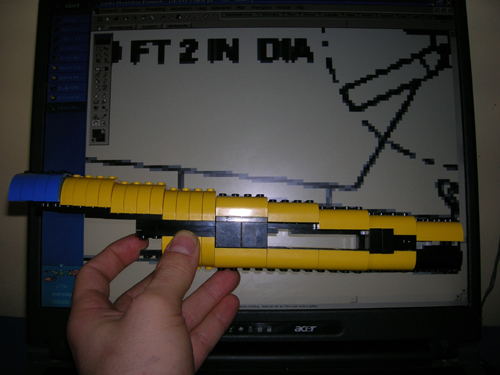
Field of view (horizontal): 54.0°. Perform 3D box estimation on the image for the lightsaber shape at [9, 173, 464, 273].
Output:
[{"bbox_3d":[-0.005,0.024,0.328,0.289,0.060,0.048,2,-5,-1],"label":"lightsaber shape"}]

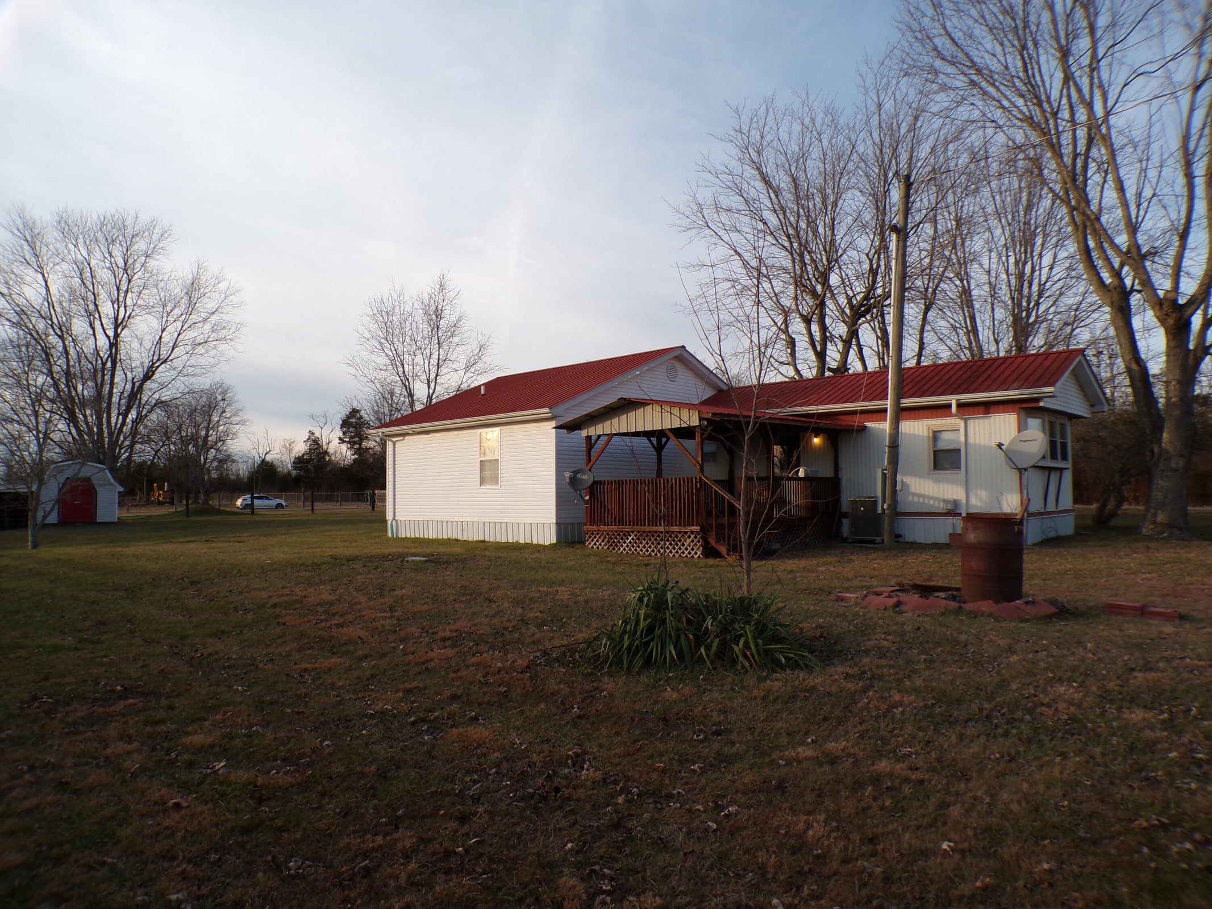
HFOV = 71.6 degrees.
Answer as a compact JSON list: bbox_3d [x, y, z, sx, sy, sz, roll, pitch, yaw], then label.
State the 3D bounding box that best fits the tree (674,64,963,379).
[{"bbox_3d":[7.715,-5.859,30.500,10.000,16.500,10.000,-1,-3,14],"label":"tree"}]

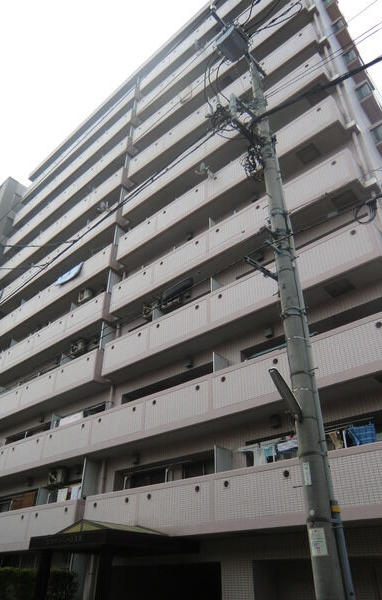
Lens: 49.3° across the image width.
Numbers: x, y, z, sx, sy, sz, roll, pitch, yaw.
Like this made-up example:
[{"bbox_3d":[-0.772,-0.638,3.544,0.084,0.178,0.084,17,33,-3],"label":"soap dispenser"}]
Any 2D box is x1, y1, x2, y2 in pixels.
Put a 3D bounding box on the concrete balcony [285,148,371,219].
[{"bbox_3d":[4.084,-3.369,13.126,2.850,1.368,0.950,-27,-43,34],"label":"concrete balcony"}]

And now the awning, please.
[{"bbox_3d":[-2.012,6.414,11.239,3.250,0.670,3.200,-27,-43,34],"label":"awning"}]

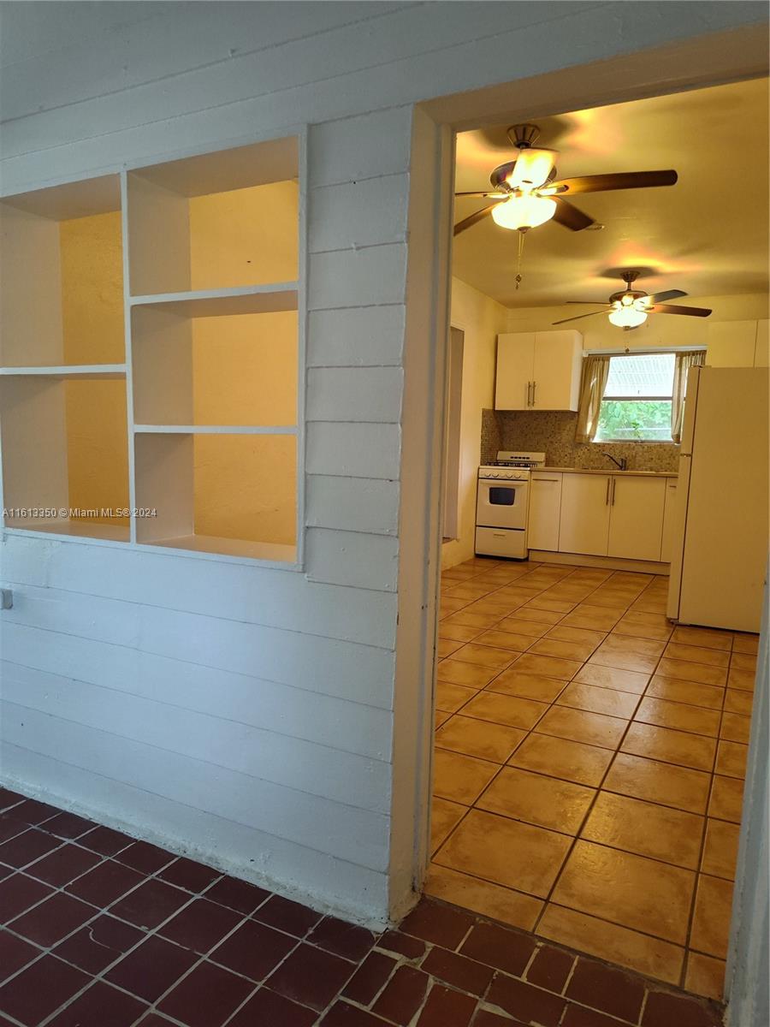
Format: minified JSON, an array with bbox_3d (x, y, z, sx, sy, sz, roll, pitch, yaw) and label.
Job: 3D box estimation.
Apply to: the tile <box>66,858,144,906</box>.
[{"bbox_3d":[-0.748,0.996,1.833,0.151,0.013,0.149,5,7,27],"label":"tile"}]

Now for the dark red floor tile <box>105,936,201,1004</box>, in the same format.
[{"bbox_3d":[-0.526,1.034,1.545,0.151,0.013,0.149,5,7,27],"label":"dark red floor tile"}]

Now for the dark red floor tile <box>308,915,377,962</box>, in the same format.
[{"bbox_3d":[-0.108,1.026,1.642,0.148,0.010,0.097,5,7,27],"label":"dark red floor tile"}]

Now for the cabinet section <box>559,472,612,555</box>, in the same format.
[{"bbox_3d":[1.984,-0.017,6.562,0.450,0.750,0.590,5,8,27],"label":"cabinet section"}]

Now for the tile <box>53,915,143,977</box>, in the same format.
[{"bbox_3d":[-0.674,1.023,1.618,0.151,0.013,0.149,5,7,27],"label":"tile"}]

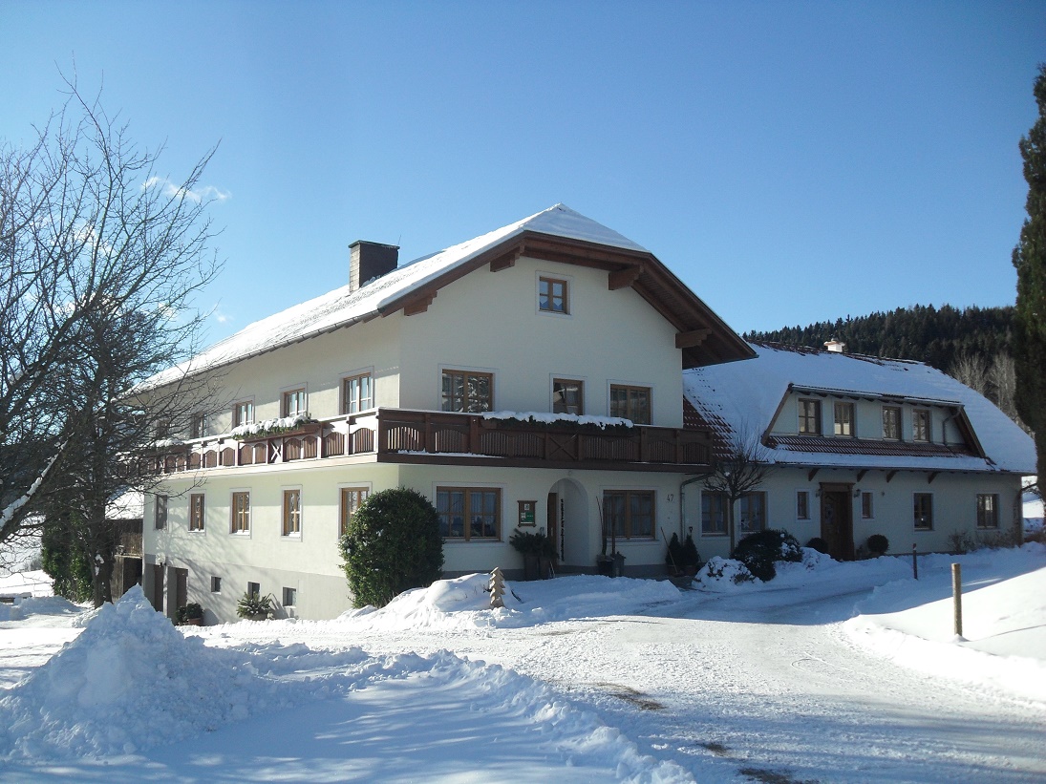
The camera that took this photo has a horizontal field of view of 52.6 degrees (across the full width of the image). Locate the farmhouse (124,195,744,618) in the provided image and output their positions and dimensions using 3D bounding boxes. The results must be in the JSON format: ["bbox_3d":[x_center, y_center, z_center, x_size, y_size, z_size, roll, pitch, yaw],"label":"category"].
[{"bbox_3d":[-5.139,1.530,35.987,12.000,12.000,24.400,5,-8,-34],"label":"farmhouse"}]

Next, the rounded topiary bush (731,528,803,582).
[{"bbox_3d":[6.312,4.208,27.400,1.800,1.420,1.700,0,-7,0],"label":"rounded topiary bush"}]

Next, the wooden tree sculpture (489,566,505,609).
[{"bbox_3d":[-0.478,3.638,19.600,0.280,0.840,0.260,0,-7,-1],"label":"wooden tree sculpture"}]

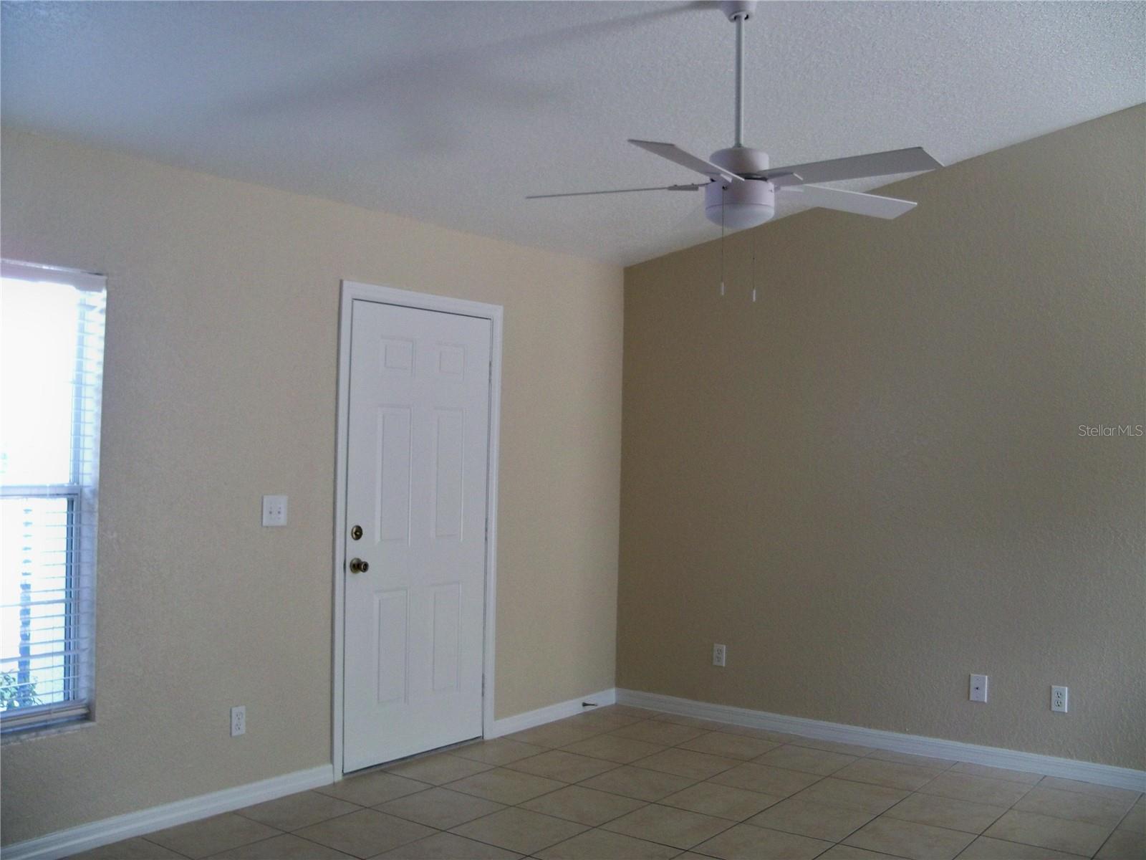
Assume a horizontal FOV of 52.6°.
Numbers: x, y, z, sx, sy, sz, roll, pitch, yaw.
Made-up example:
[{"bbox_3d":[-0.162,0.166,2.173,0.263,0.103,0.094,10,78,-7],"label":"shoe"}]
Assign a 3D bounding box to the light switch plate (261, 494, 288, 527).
[{"bbox_3d":[-1.189,0.325,4.642,0.012,0.118,0.118,0,-1,36],"label":"light switch plate"}]

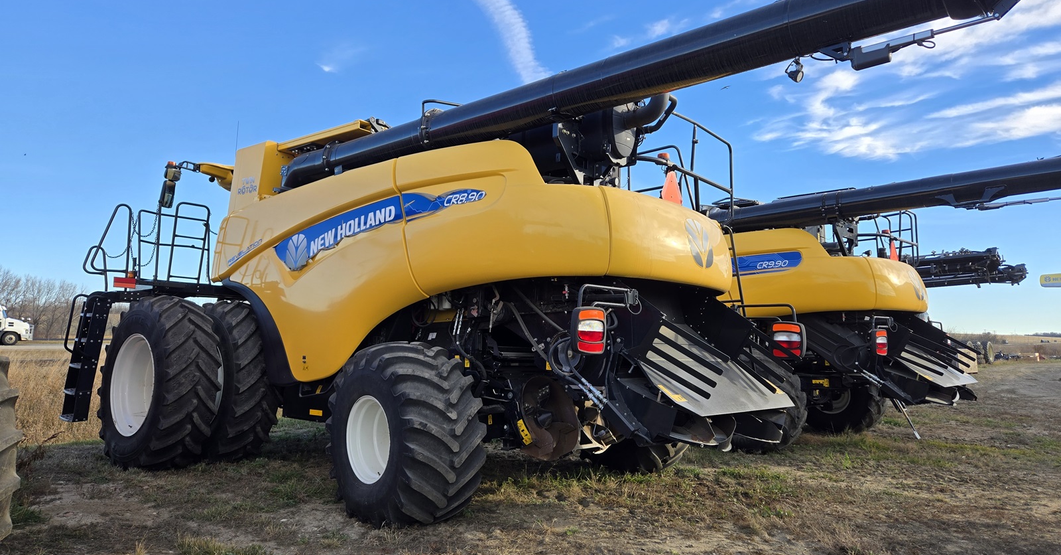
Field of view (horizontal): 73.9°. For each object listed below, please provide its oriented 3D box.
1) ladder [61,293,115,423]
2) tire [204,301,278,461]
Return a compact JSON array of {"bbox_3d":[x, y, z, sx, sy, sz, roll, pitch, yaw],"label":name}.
[{"bbox_3d":[-5.055,0.920,7.960,0.500,1.430,0.270,-4,-14,39],"label":"ladder"},{"bbox_3d":[-3.790,1.275,8.640,1.950,1.920,0.580,-4,-7,39],"label":"tire"}]

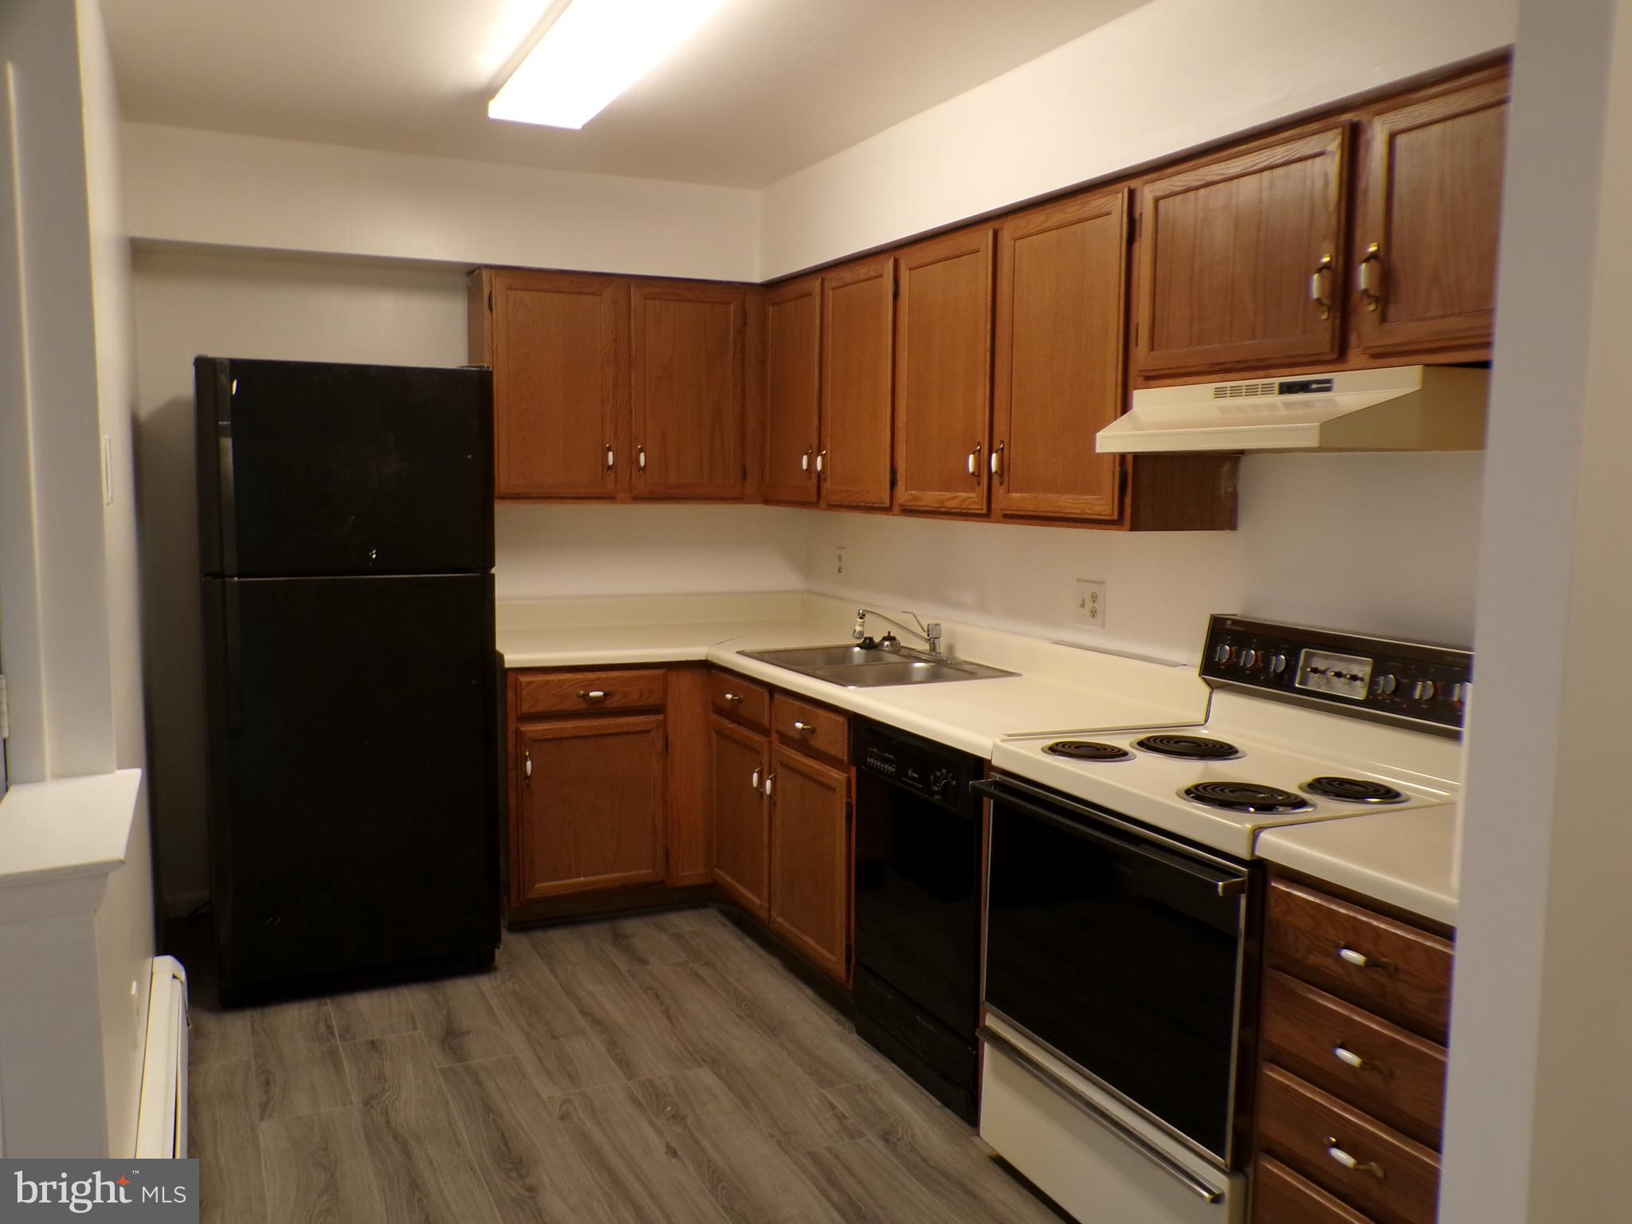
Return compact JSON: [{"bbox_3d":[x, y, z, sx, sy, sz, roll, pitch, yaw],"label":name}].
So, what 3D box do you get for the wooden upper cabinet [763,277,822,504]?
[{"bbox_3d":[0.064,-0.733,4.491,0.330,0.755,0.440,-2,6,-26],"label":"wooden upper cabinet"}]

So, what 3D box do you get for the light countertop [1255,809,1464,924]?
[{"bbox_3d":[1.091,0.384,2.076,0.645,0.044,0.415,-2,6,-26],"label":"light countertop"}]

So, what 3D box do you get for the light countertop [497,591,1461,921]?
[{"bbox_3d":[0.126,0.184,3.303,1.306,0.158,3.490,-2,6,-26],"label":"light countertop"}]

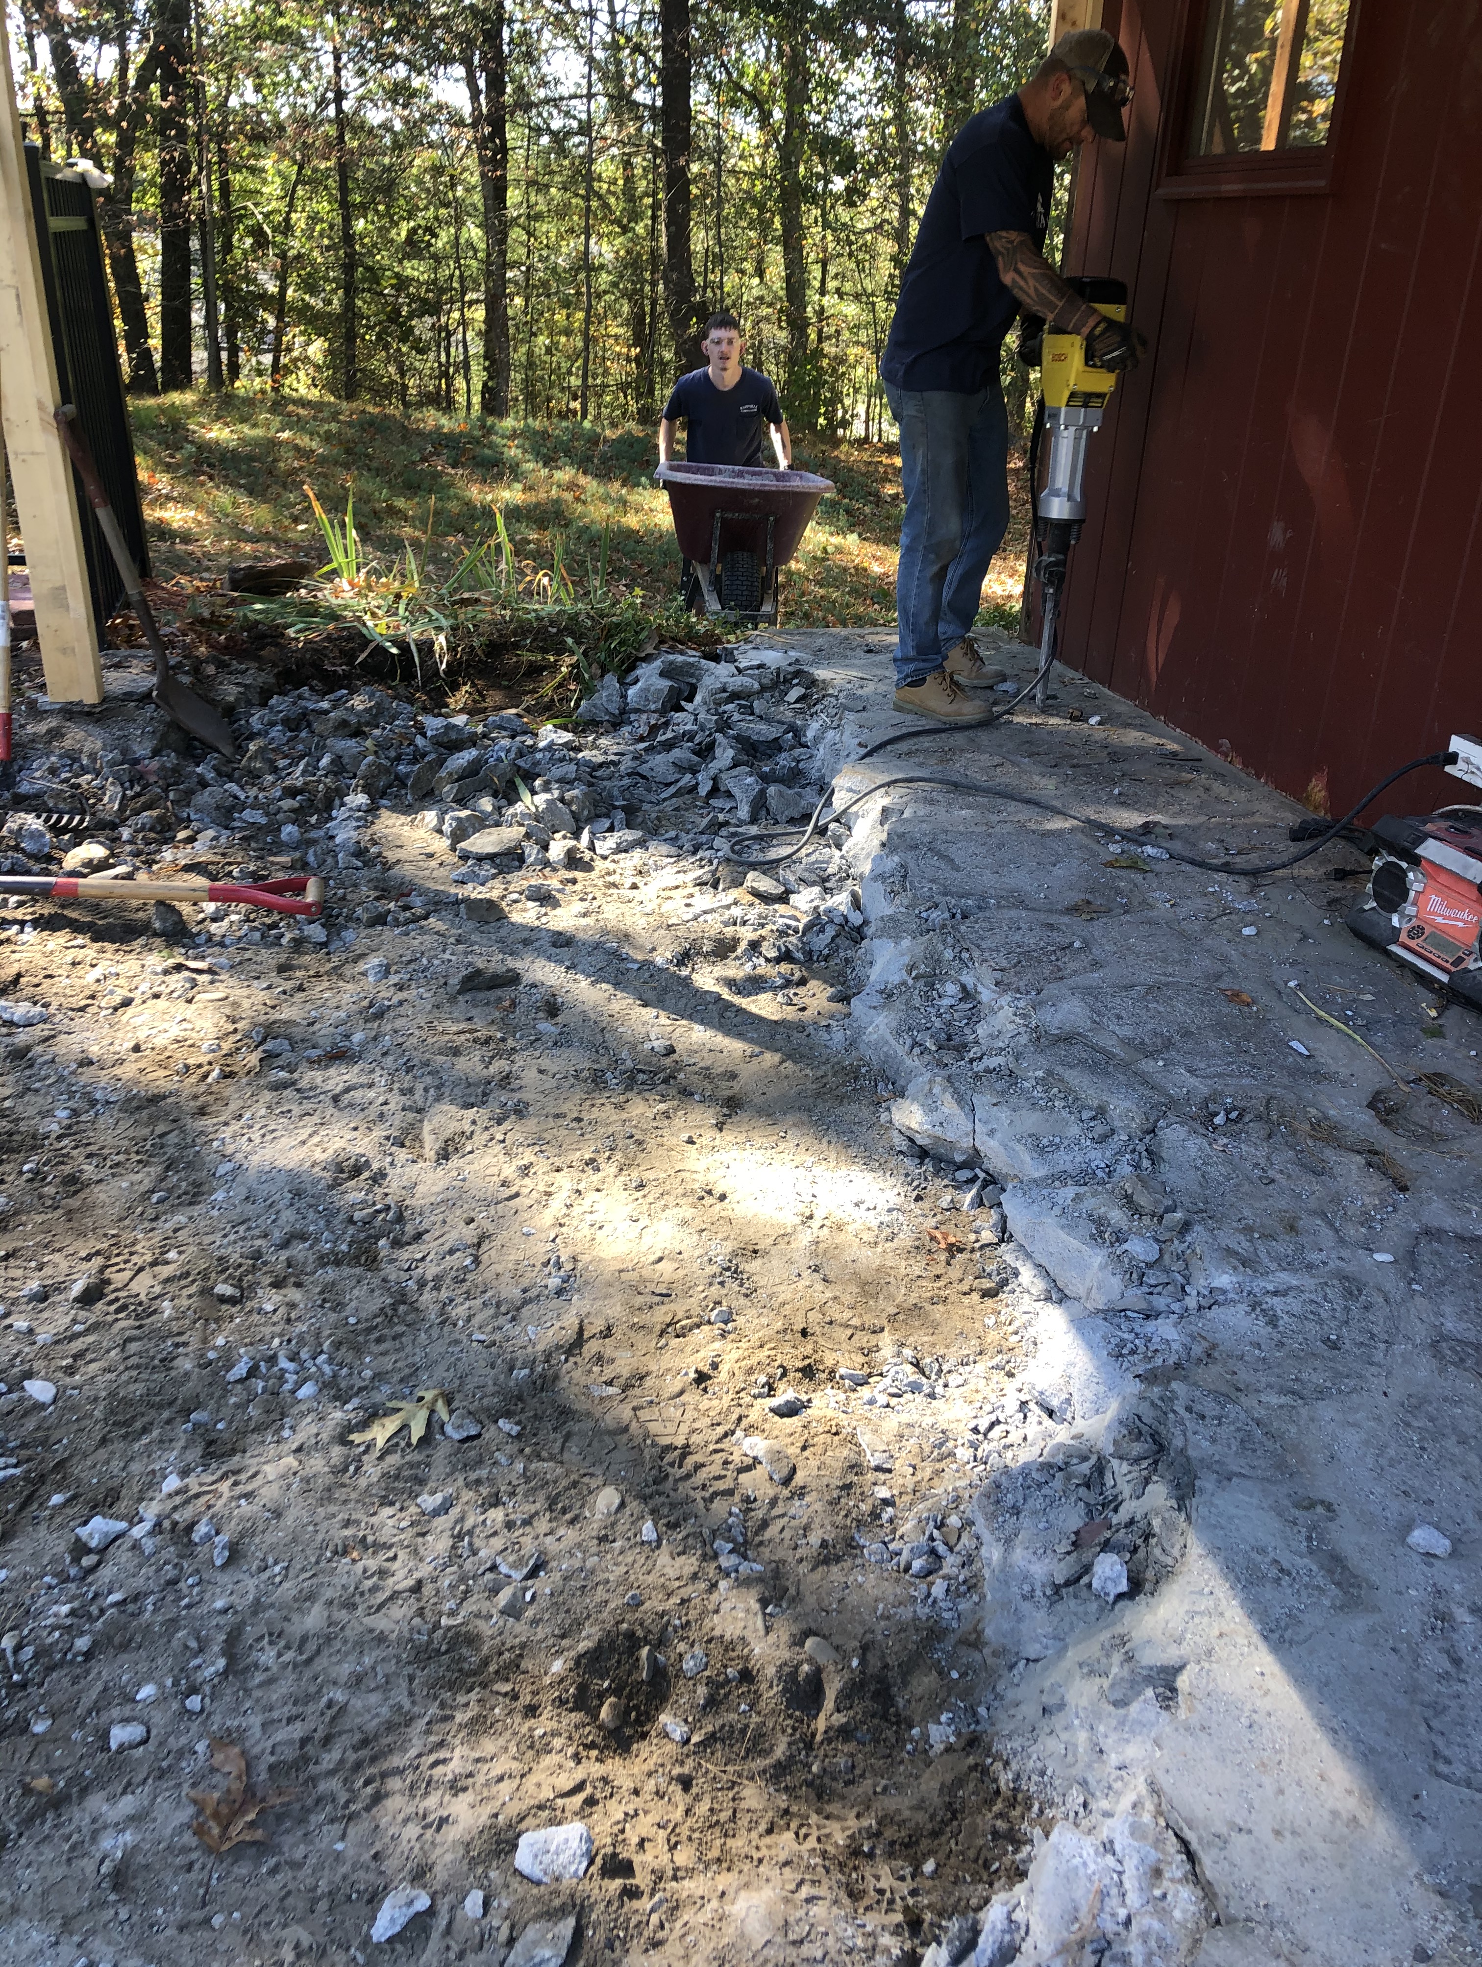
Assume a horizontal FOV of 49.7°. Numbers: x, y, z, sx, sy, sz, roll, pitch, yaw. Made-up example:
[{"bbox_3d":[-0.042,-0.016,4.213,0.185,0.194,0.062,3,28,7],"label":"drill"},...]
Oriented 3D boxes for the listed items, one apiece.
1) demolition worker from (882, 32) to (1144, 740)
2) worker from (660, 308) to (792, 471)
[{"bbox_3d":[0.732,-1.628,4.430,0.680,1.740,0.560,8,27,13],"label":"demolition worker"},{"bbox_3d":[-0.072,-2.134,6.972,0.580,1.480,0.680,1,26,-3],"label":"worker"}]

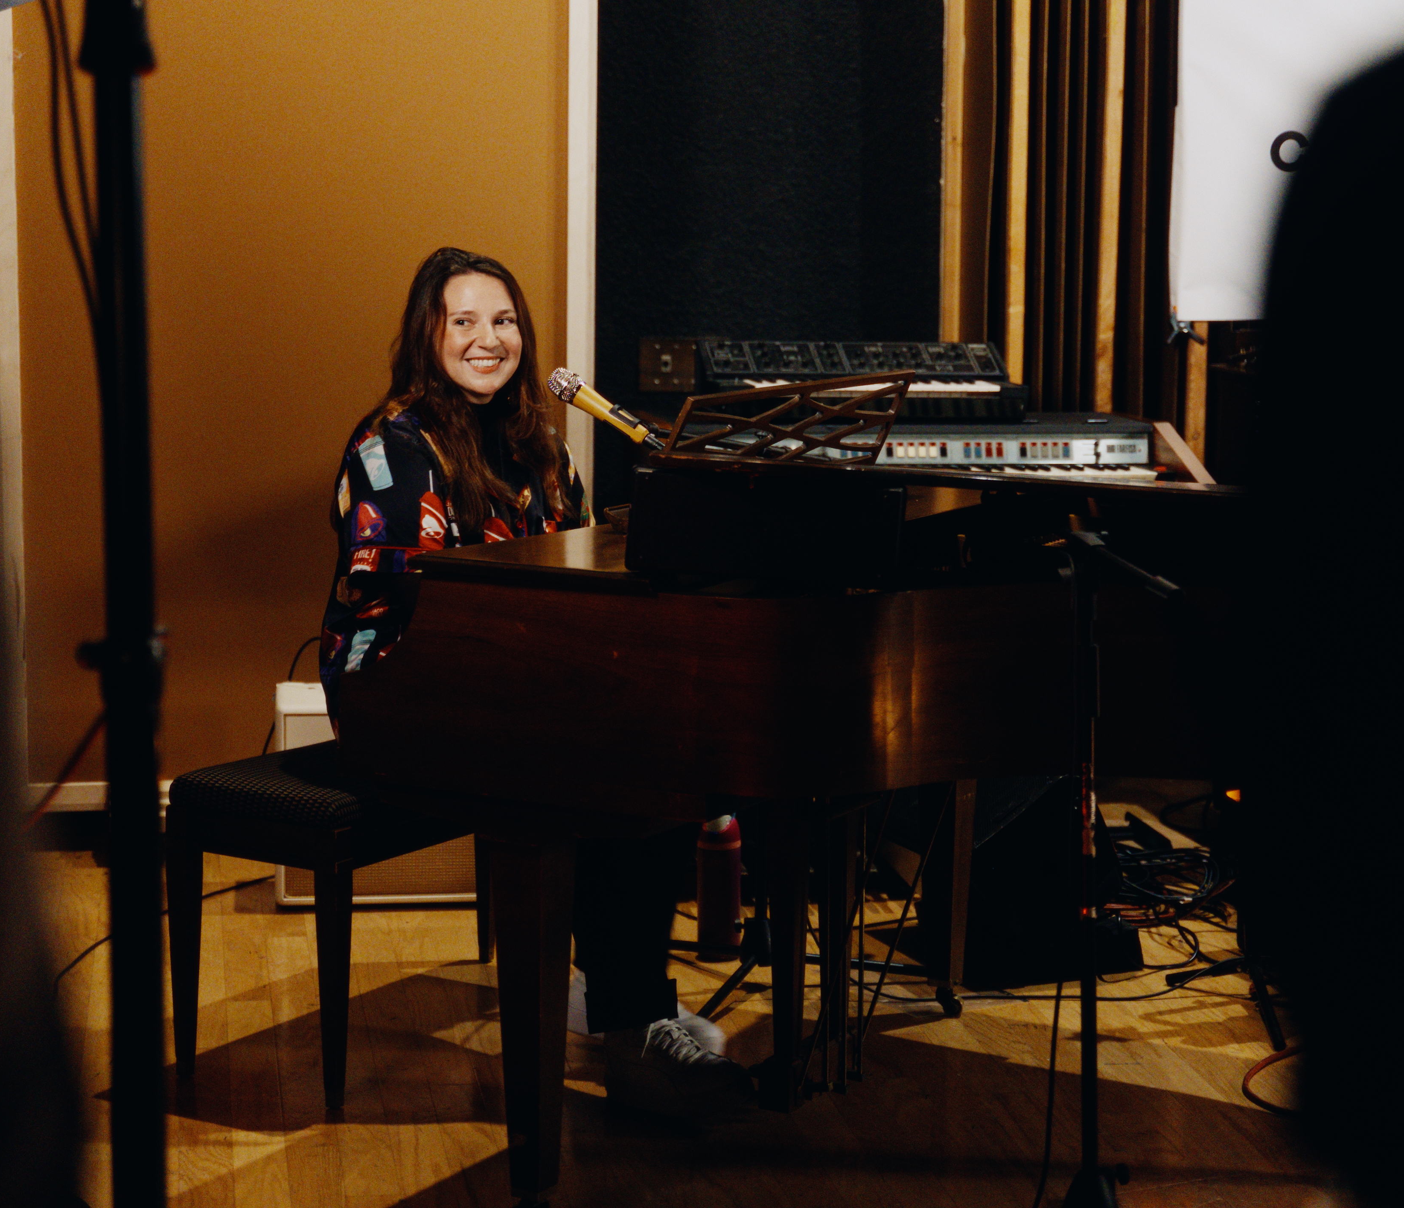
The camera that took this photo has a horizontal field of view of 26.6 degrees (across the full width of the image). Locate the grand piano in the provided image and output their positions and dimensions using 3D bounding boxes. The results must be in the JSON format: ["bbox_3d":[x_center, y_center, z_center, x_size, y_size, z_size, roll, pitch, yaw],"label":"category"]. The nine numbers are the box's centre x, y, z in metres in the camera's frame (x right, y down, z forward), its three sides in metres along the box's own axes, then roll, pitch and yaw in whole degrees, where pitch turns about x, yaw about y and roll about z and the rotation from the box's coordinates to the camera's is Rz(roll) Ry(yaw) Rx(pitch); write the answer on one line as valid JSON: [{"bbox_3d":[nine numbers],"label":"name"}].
[{"bbox_3d":[0.562,0.313,4.268,1.620,1.040,1.440,5,9,32],"label":"grand piano"}]

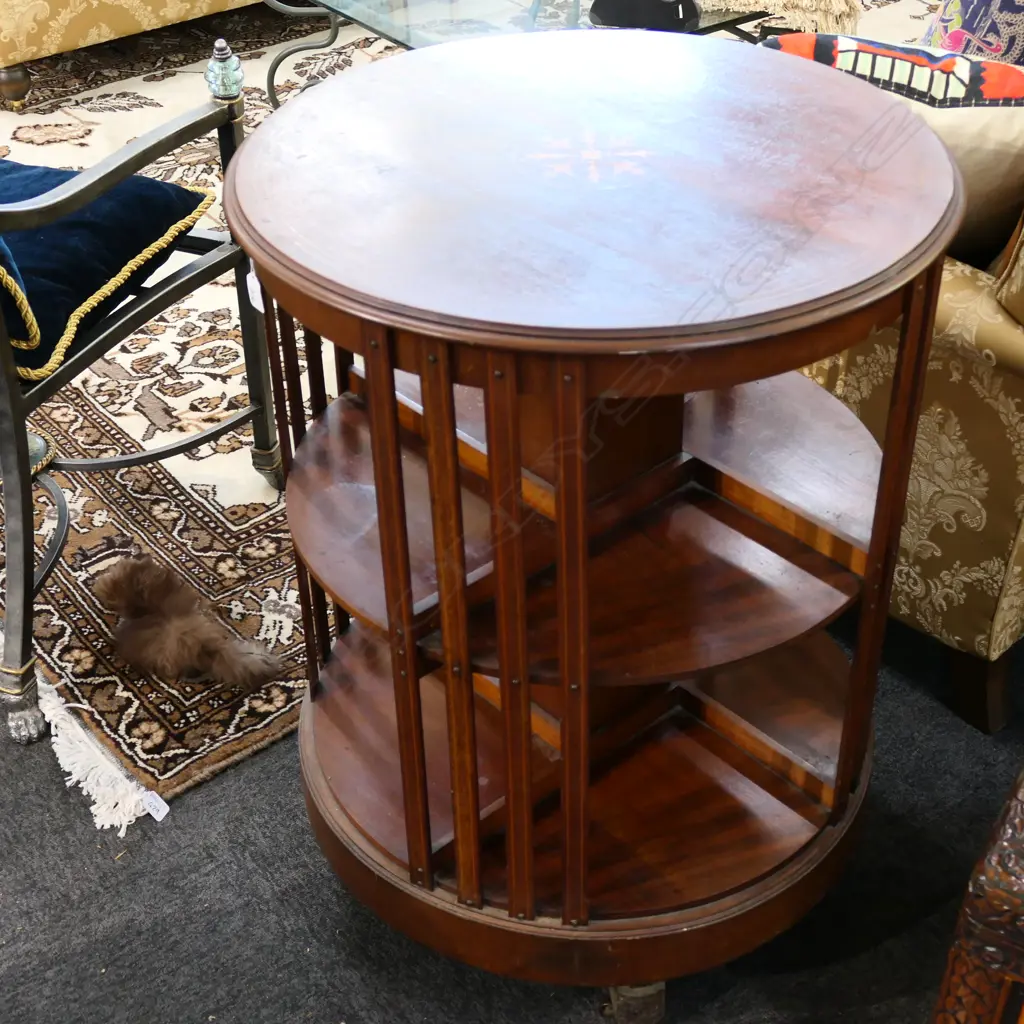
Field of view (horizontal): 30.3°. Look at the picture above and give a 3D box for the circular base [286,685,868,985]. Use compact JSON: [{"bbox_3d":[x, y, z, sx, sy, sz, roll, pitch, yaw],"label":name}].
[{"bbox_3d":[0.084,0.259,2.125,0.630,0.080,0.630,-1,35,1],"label":"circular base"}]

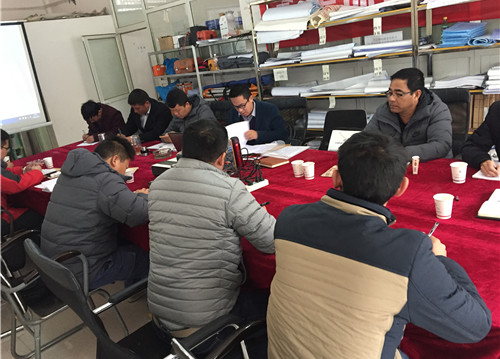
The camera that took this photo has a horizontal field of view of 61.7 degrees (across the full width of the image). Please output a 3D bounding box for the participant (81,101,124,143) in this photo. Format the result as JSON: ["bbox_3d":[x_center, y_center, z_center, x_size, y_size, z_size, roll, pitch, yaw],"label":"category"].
[{"bbox_3d":[-1.579,-0.310,4.816,0.550,1.180,0.750,7,22,41],"label":"participant"}]

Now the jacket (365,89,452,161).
[{"bbox_3d":[0.919,-0.200,2.389,0.600,0.640,0.480,5,23,36],"label":"jacket"}]

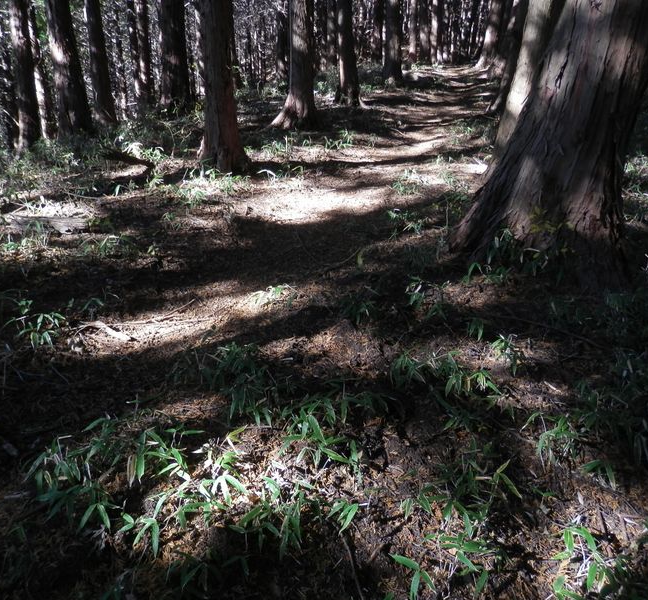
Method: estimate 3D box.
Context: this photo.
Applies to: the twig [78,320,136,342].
[{"bbox_3d":[-1.165,0.157,3.100,0.360,0.055,0.100,11,27,22],"label":"twig"}]

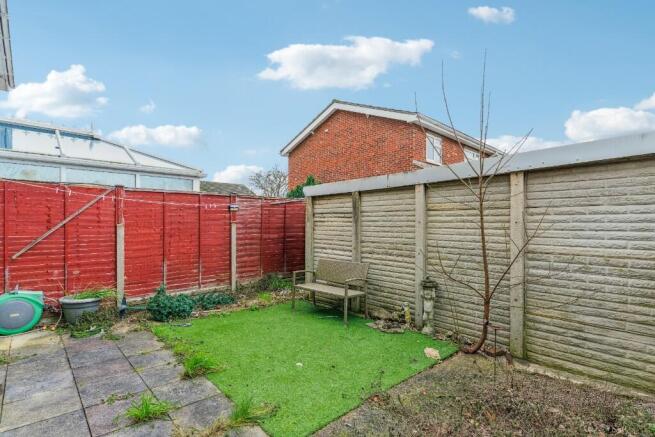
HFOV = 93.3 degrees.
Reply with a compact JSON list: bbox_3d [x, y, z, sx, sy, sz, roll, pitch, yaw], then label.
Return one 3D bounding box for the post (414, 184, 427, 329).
[{"bbox_3d":[1.295,0.526,4.294,0.120,2.001,0.130,1,-2,-42],"label":"post"}]

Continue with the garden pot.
[{"bbox_3d":[-3.741,1.379,4.671,0.500,0.310,0.500,1,-1,-39],"label":"garden pot"}]

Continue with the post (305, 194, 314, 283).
[{"bbox_3d":[-0.359,0.562,6.073,0.120,2.001,0.130,1,-2,-42],"label":"post"}]

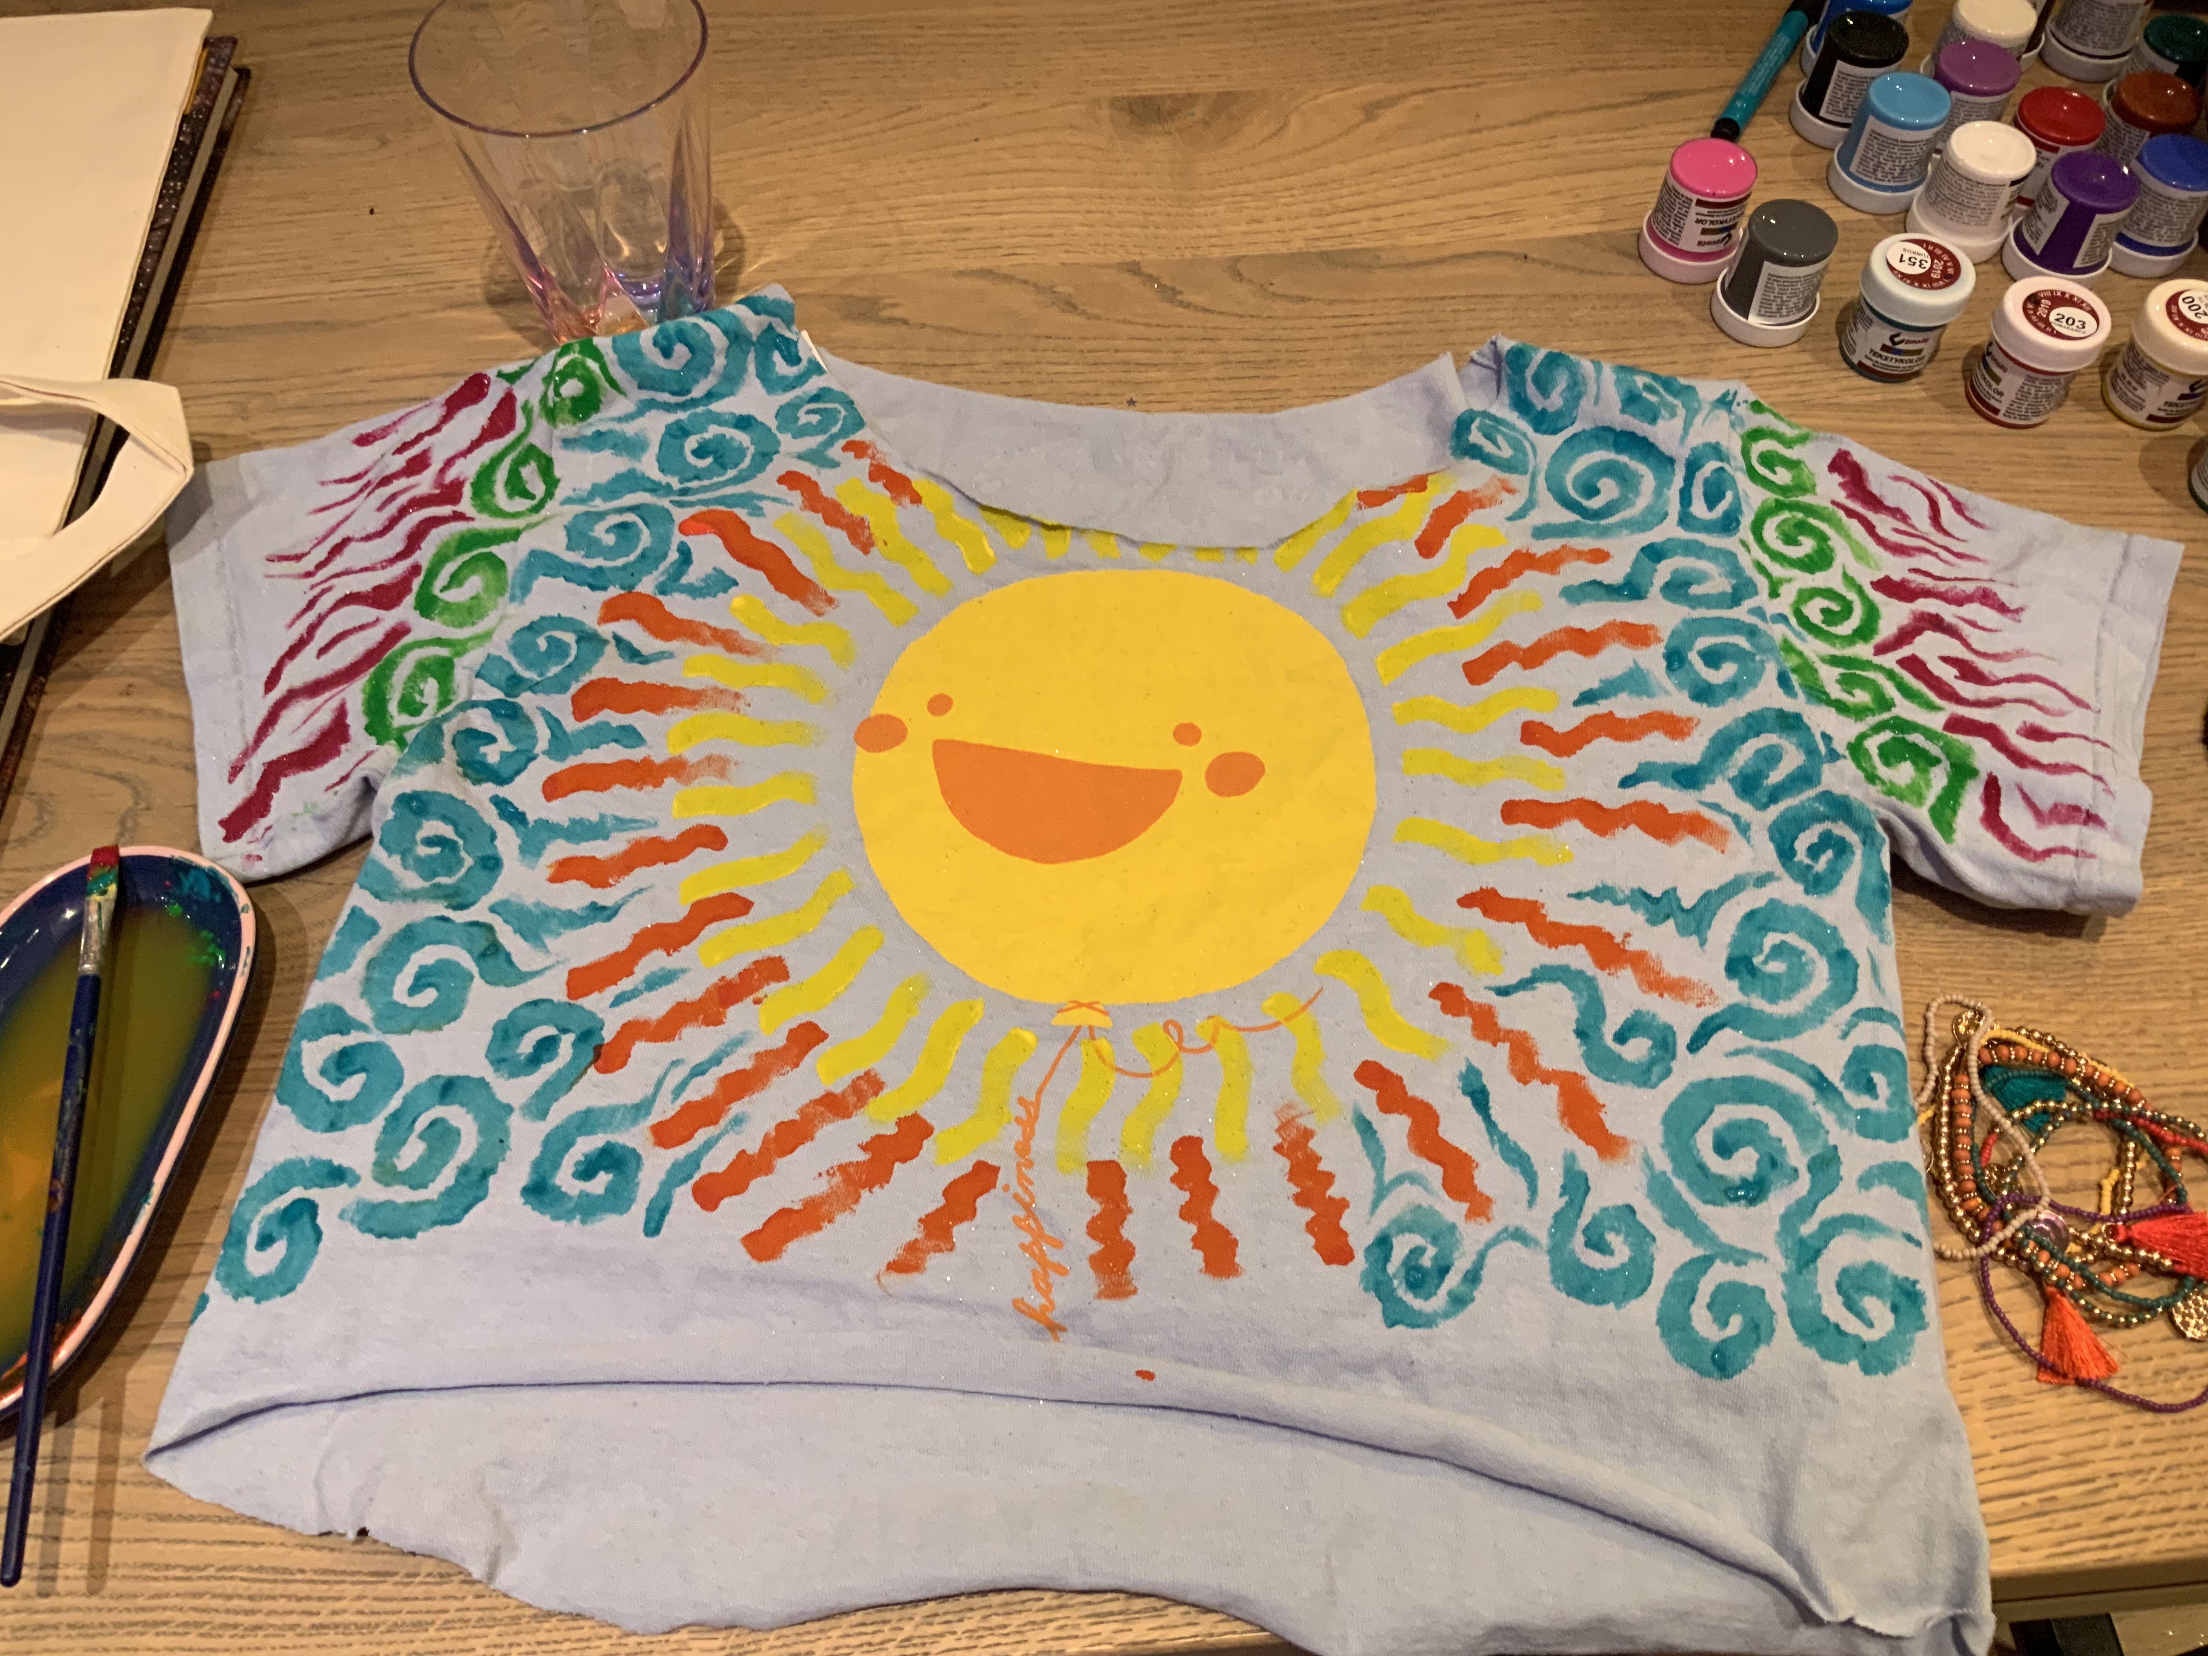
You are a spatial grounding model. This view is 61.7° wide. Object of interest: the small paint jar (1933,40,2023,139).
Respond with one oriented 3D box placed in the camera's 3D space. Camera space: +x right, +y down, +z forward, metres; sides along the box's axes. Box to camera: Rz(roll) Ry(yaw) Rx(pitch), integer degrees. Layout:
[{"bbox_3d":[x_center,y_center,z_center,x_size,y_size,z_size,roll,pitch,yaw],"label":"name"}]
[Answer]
[{"bbox_3d":[0.411,-0.345,0.889,0.045,0.047,0.045,1,59,1],"label":"small paint jar"}]

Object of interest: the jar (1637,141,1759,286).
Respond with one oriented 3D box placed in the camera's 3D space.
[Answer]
[{"bbox_3d":[0.275,-0.285,0.854,0.045,0.047,0.045,0,59,0],"label":"jar"}]

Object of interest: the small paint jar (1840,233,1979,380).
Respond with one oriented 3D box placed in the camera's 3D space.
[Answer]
[{"bbox_3d":[0.355,-0.229,0.820,0.045,0.047,0.045,0,59,0],"label":"small paint jar"}]

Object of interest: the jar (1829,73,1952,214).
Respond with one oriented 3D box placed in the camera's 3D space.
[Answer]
[{"bbox_3d":[0.374,-0.325,0.877,0.045,0.047,0.045,0,59,0],"label":"jar"}]

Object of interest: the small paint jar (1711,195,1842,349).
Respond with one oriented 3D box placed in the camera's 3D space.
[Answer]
[{"bbox_3d":[0.303,-0.250,0.833,0.045,0.047,0.045,0,59,0],"label":"small paint jar"}]

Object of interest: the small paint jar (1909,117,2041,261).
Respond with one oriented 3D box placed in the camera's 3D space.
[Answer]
[{"bbox_3d":[0.403,-0.295,0.859,0.045,0.047,0.045,0,59,0],"label":"small paint jar"}]

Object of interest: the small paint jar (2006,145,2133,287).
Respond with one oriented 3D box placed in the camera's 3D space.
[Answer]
[{"bbox_3d":[0.445,-0.278,0.849,0.045,0.047,0.045,0,59,0],"label":"small paint jar"}]

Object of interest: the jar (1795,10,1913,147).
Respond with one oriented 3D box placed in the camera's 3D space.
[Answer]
[{"bbox_3d":[0.364,-0.364,0.900,0.045,0.047,0.045,5,59,3],"label":"jar"}]

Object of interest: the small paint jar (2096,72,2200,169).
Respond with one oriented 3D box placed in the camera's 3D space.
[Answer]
[{"bbox_3d":[0.490,-0.325,0.877,0.045,0.047,0.045,0,59,0],"label":"small paint jar"}]

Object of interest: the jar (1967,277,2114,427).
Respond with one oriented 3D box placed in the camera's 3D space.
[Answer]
[{"bbox_3d":[0.406,-0.206,0.806,0.045,0.047,0.045,2,59,1],"label":"jar"}]

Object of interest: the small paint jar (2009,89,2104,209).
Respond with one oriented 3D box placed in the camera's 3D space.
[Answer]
[{"bbox_3d":[0.441,-0.315,0.871,0.045,0.047,0.045,0,59,0],"label":"small paint jar"}]

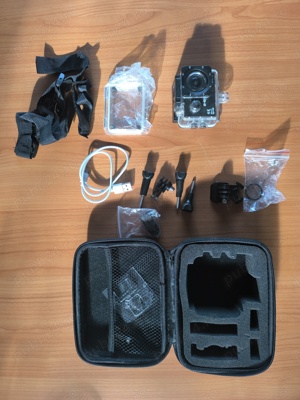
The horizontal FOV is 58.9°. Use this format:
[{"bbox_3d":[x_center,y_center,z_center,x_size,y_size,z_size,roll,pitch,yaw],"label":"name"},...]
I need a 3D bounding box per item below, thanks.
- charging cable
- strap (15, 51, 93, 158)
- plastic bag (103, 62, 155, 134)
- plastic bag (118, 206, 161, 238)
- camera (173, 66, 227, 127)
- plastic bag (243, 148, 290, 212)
[{"bbox_3d":[-0.058,-0.034,0.352,0.069,0.014,0.076,0,86,2],"label":"charging cable"},{"bbox_3d":[-0.128,-0.127,0.351,0.095,0.034,0.139,0,86,2],"label":"strap"},{"bbox_3d":[-0.026,-0.134,0.348,0.064,0.034,0.087,0,86,2],"label":"plastic bag"},{"bbox_3d":[-0.014,0.030,0.346,0.056,0.014,0.043,0,86,2],"label":"plastic bag"},{"bbox_3d":[0.066,-0.130,0.340,0.069,0.044,0.065,0,86,2],"label":"camera"},{"bbox_3d":[0.151,-0.025,0.341,0.054,0.022,0.080,0,86,2],"label":"plastic bag"}]

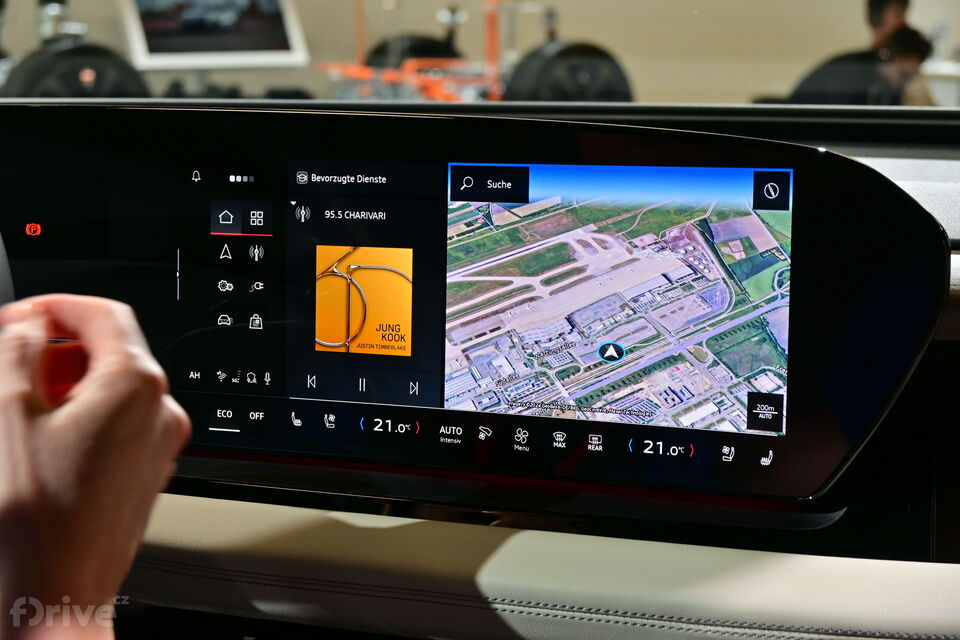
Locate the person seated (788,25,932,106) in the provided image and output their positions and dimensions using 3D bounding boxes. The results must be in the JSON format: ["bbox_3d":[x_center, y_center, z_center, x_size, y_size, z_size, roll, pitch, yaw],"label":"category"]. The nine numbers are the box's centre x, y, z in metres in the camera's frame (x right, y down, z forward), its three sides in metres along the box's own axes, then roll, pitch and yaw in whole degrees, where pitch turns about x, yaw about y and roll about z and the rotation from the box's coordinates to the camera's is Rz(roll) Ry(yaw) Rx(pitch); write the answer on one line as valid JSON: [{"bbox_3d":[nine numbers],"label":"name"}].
[{"bbox_3d":[1.832,-0.821,9.109,0.750,1.150,0.520,-1,11,6],"label":"person seated"}]

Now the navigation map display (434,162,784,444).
[{"bbox_3d":[0.065,-0.012,0.929,0.178,0.123,0.010,3,5,26],"label":"navigation map display"}]

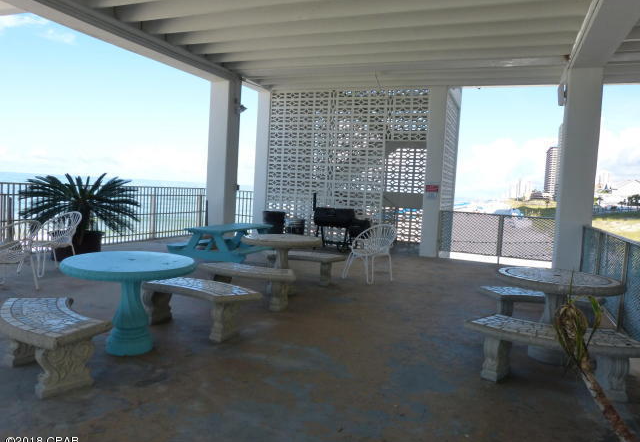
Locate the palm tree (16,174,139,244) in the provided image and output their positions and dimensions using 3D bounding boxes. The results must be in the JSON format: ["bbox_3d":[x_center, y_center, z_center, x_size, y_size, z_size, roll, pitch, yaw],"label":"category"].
[{"bbox_3d":[-4.213,-0.152,8.123,1.950,1.340,1.950,1,4,-30],"label":"palm tree"}]

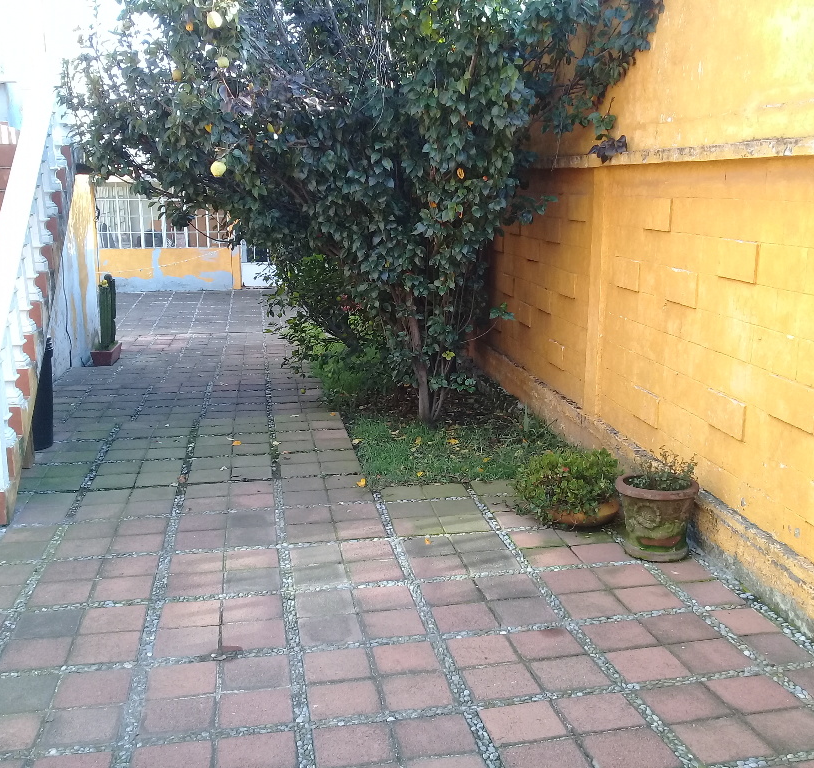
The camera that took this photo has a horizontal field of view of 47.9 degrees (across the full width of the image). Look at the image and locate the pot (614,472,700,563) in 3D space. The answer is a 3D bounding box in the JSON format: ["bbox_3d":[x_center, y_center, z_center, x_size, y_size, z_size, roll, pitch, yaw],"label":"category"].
[{"bbox_3d":[1.301,0.698,4.776,0.417,0.346,0.417,-1,12,0],"label":"pot"}]

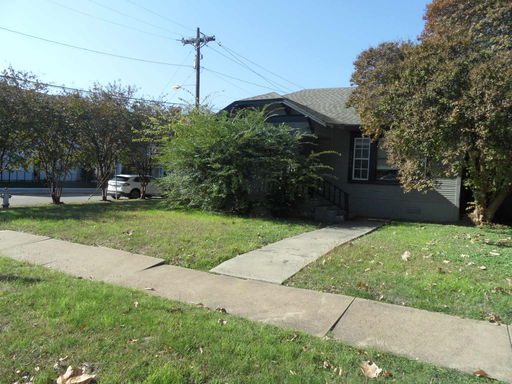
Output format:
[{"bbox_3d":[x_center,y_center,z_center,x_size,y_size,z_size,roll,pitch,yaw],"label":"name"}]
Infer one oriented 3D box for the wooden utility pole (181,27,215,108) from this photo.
[{"bbox_3d":[-4.308,-5.803,26.116,2.500,12.253,0.500,3,3,25],"label":"wooden utility pole"}]

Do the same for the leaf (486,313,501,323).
[{"bbox_3d":[2.644,1.396,3.952,0.150,0.055,0.120,4,4,35],"label":"leaf"}]

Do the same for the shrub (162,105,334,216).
[{"bbox_3d":[-0.459,-1.144,14.644,6.100,3.950,2.800,3,3,25],"label":"shrub"}]

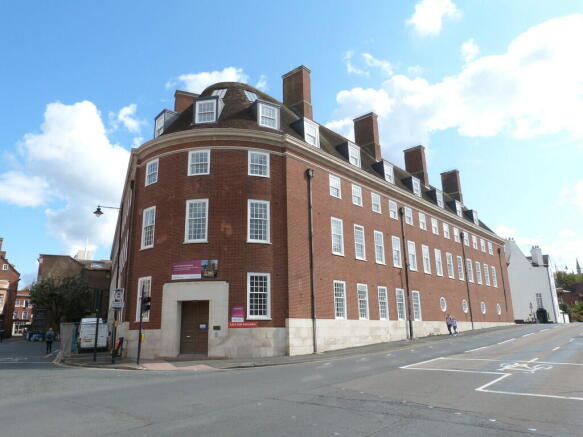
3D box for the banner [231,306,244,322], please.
[{"bbox_3d":[-2.580,4.645,20.362,0.600,0.730,0.040,2,-15,-10],"label":"banner"}]

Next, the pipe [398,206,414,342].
[{"bbox_3d":[8.809,3.918,31.831,0.280,10.150,0.350,-13,-19,40],"label":"pipe"}]

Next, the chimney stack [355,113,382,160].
[{"bbox_3d":[7.063,-7.256,39.351,2.120,4.590,1.000,-14,-20,40],"label":"chimney stack"}]

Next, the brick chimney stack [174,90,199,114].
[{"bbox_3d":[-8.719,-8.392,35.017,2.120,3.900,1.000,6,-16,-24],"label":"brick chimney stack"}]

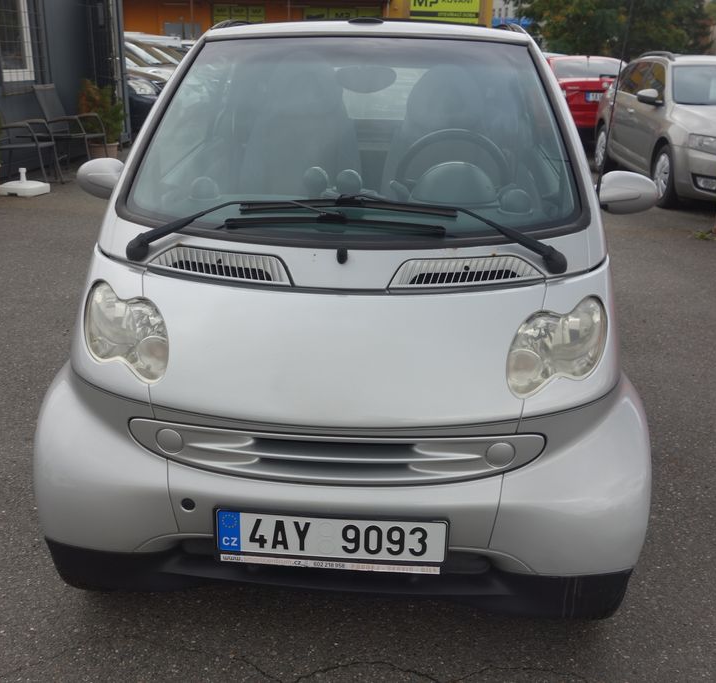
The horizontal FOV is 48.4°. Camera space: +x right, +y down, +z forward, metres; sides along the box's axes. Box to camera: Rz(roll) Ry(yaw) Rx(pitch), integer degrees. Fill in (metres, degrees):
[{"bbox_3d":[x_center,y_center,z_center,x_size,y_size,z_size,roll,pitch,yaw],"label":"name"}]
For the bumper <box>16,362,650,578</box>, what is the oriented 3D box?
[{"bbox_3d":[-0.053,0.327,1.954,1.500,0.520,0.400,2,20,3],"label":"bumper"}]

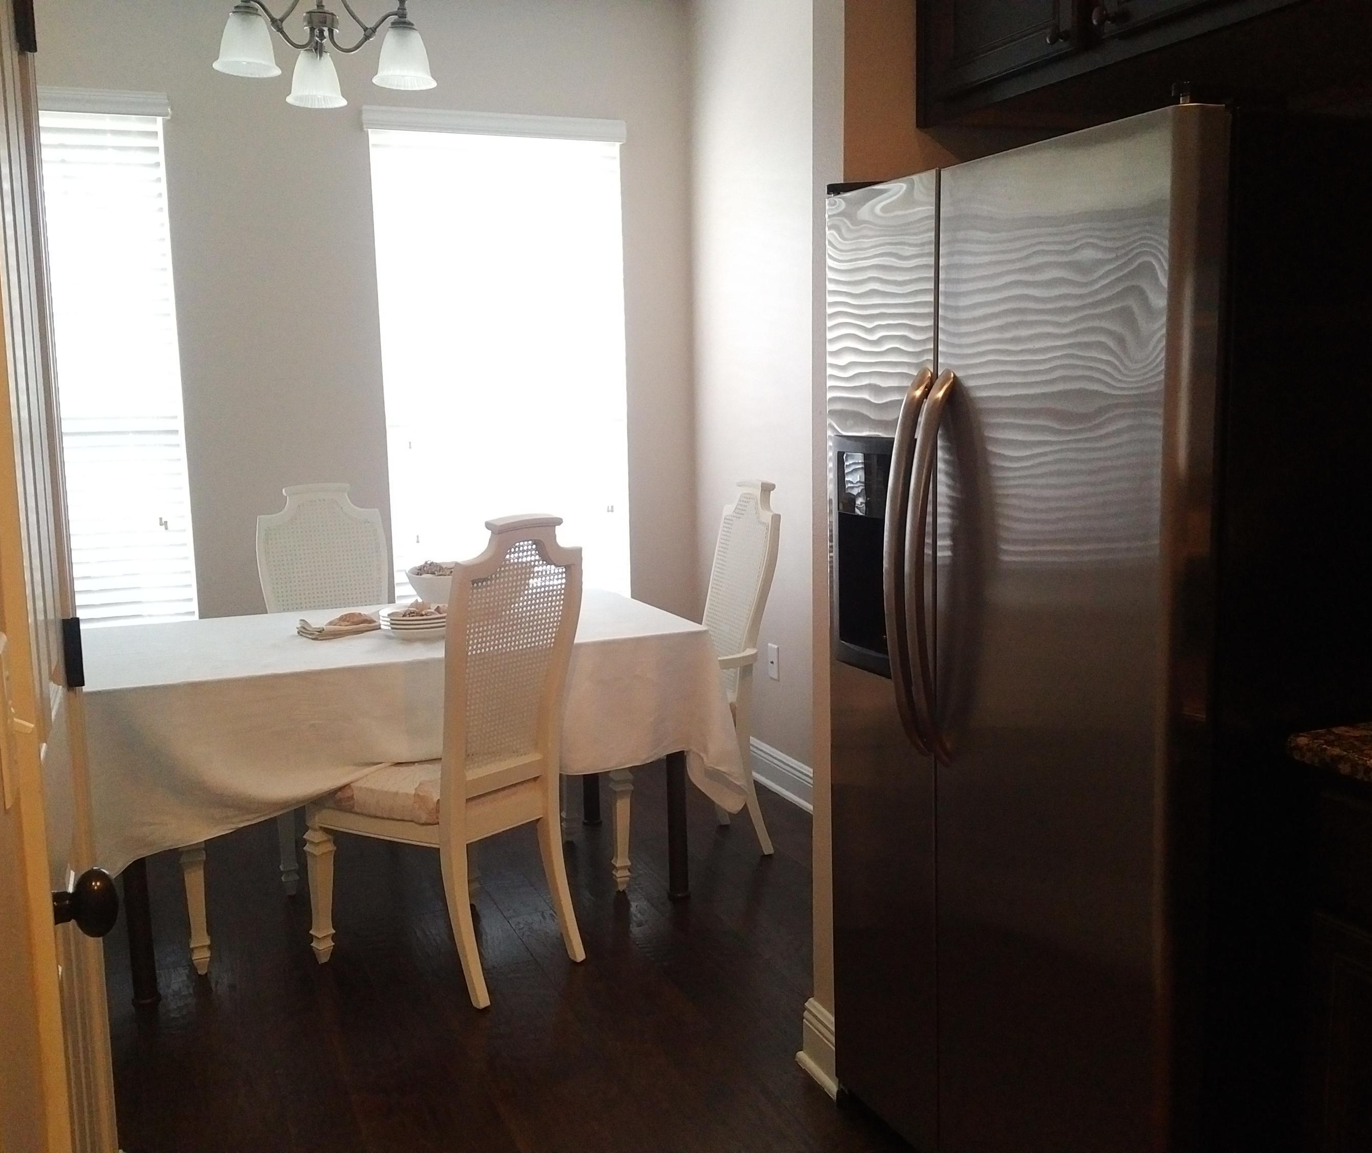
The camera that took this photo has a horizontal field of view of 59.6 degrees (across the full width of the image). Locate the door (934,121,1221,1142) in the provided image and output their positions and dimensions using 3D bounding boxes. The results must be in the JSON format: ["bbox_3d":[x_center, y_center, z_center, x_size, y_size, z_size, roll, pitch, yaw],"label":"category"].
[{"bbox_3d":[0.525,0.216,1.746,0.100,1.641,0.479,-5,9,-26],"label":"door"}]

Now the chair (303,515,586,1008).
[{"bbox_3d":[-0.554,0.393,2.879,0.602,1.106,0.500,6,11,40],"label":"chair"}]

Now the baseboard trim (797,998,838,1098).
[{"bbox_3d":[0.271,0.934,2.385,0.028,0.148,0.174,-4,9,-21],"label":"baseboard trim"}]

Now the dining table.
[{"bbox_3d":[-0.780,0.516,3.299,1.529,0.752,0.873,-5,9,-24],"label":"dining table"}]

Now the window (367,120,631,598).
[{"bbox_3d":[-0.667,-0.669,4.513,0.927,1.911,0.060,-4,9,-21],"label":"window"}]

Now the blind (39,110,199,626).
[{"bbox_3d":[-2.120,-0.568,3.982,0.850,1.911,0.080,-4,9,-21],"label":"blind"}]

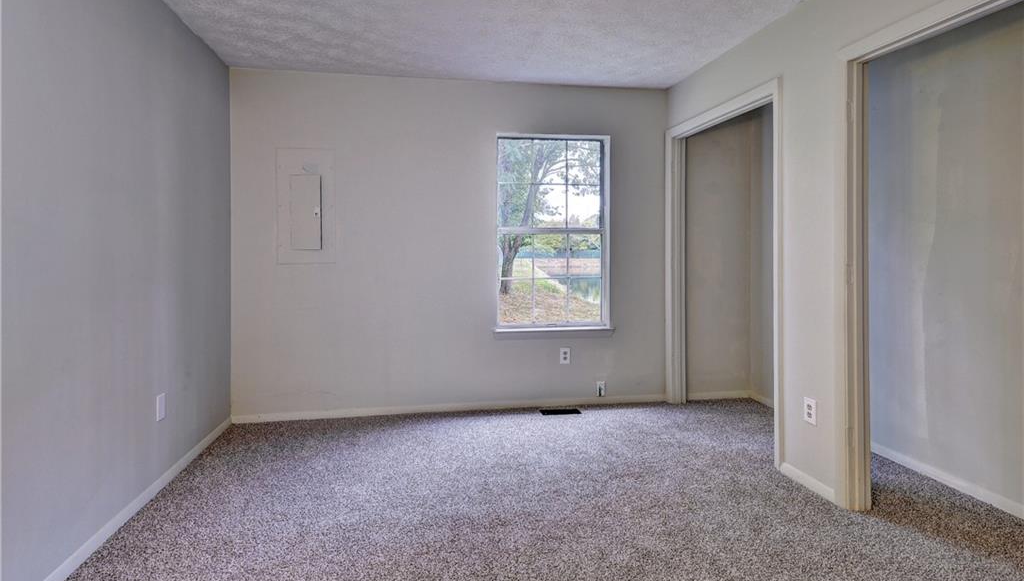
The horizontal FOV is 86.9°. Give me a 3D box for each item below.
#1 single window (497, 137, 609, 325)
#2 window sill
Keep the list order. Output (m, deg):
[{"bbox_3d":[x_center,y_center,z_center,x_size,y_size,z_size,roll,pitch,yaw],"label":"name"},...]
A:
[{"bbox_3d":[0.313,-0.425,4.024,0.861,1.416,0.099,-1,3,-10],"label":"single window"},{"bbox_3d":[0.327,0.314,4.035,0.916,0.077,0.089,-1,3,-10],"label":"window sill"}]

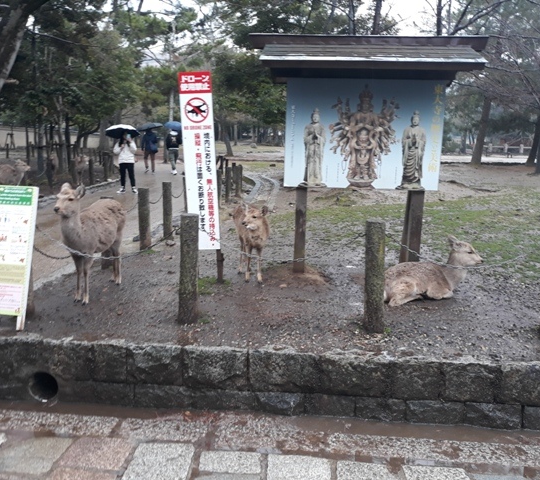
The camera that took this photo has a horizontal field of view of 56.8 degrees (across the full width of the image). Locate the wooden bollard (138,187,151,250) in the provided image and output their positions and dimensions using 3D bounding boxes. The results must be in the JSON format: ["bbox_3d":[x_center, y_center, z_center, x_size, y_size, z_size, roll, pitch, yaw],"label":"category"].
[{"bbox_3d":[-1.628,-0.282,6.474,0.151,0.810,0.151,-2,12,-14],"label":"wooden bollard"}]

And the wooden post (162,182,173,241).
[{"bbox_3d":[-1.354,-0.377,6.601,0.120,0.755,0.120,-1,11,-12],"label":"wooden post"}]

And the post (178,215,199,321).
[{"bbox_3d":[-0.584,0.213,3.562,0.135,0.790,0.135,0,11,-9],"label":"post"}]

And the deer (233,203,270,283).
[{"bbox_3d":[-0.234,-0.009,5.269,0.304,0.813,0.804,-4,13,-21],"label":"deer"}]

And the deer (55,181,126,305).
[{"bbox_3d":[-1.587,-0.011,4.581,0.372,1.049,0.980,5,12,16],"label":"deer"}]

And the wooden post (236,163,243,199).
[{"bbox_3d":[-0.733,-1.426,12.091,0.130,0.770,0.130,1,11,-4],"label":"wooden post"}]

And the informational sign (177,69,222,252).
[{"bbox_3d":[-0.671,-0.718,4.836,0.314,1.723,0.069,-2,12,2],"label":"informational sign"}]

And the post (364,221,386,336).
[{"bbox_3d":[0.736,0.262,3.490,0.140,0.790,0.140,1,11,13],"label":"post"}]

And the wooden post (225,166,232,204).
[{"bbox_3d":[-0.888,-1.170,10.729,0.120,0.775,0.120,1,11,-5],"label":"wooden post"}]

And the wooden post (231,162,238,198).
[{"bbox_3d":[-0.902,-1.554,12.701,0.157,0.802,0.157,0,12,-4],"label":"wooden post"}]

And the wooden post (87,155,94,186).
[{"bbox_3d":[-4.592,-1.751,12.764,0.115,0.740,0.115,-2,12,-19],"label":"wooden post"}]

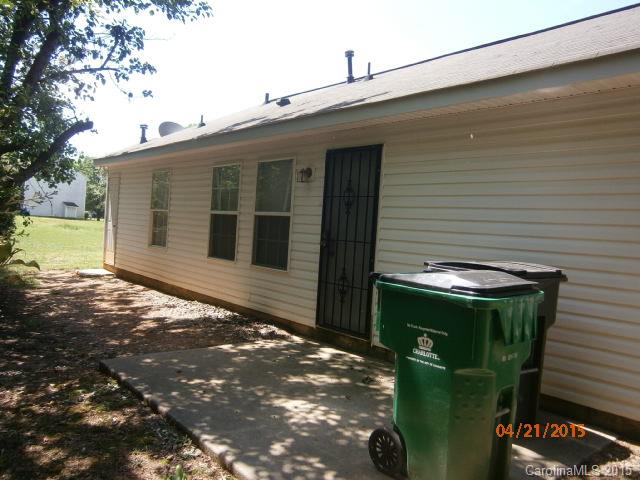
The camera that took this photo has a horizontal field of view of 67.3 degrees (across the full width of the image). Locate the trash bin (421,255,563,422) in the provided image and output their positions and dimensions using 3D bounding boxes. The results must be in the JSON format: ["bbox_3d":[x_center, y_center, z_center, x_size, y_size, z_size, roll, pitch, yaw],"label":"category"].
[{"bbox_3d":[1.228,0.720,3.408,0.650,1.130,0.770,3,2,-42],"label":"trash bin"}]

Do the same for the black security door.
[{"bbox_3d":[0.283,0.005,5.281,0.060,2.060,0.865,3,2,-42],"label":"black security door"}]

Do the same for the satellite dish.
[{"bbox_3d":[-3.831,-2.799,12.400,0.680,0.580,0.420,3,1,-20],"label":"satellite dish"}]

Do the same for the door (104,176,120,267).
[{"bbox_3d":[-4.670,-0.461,10.829,0.070,2.060,0.740,3,2,-42],"label":"door"}]

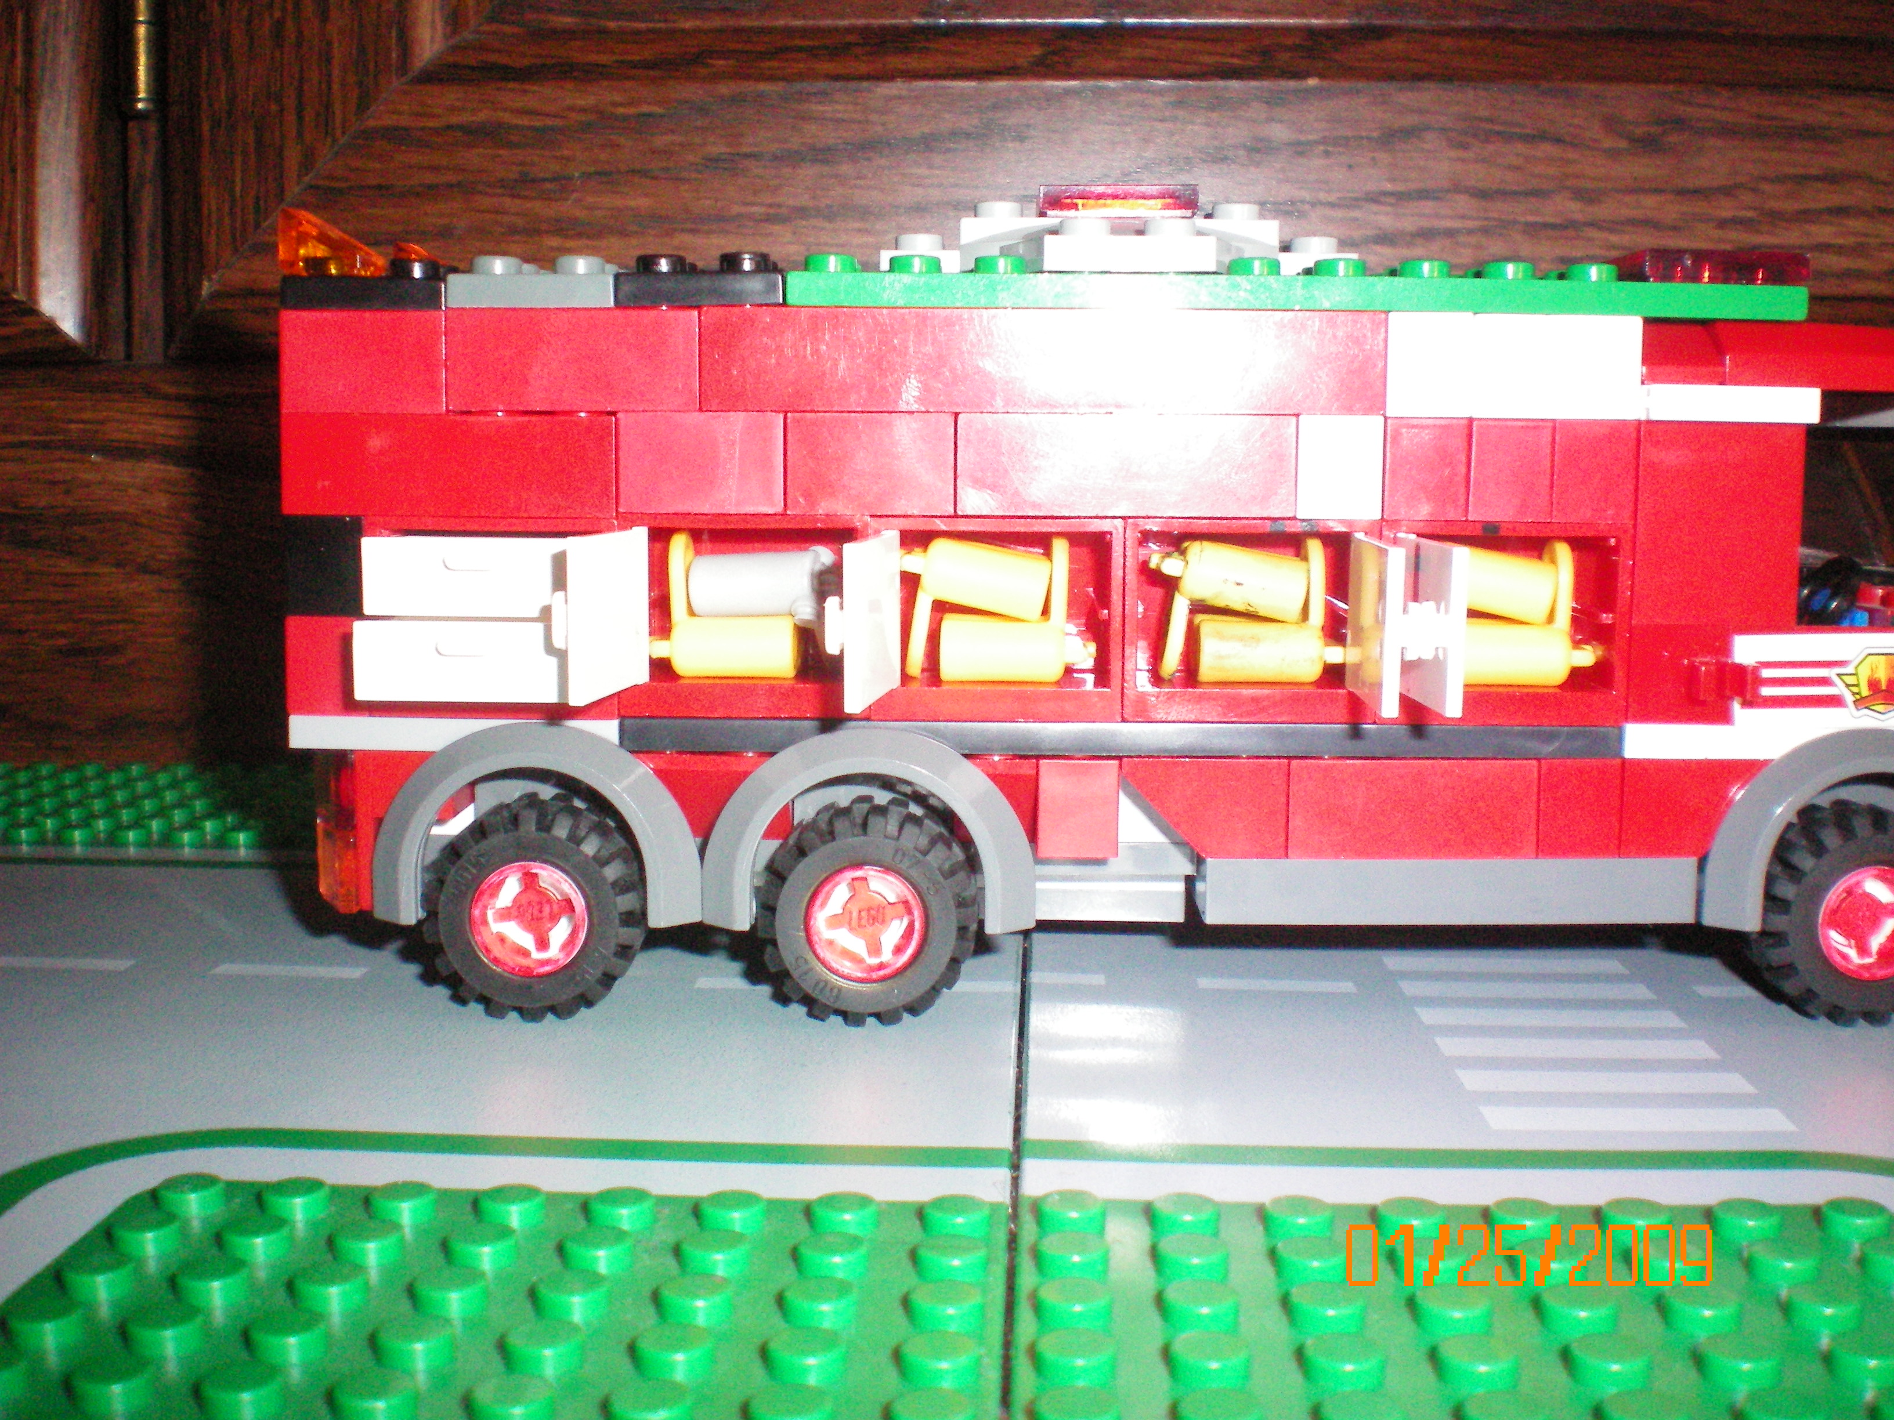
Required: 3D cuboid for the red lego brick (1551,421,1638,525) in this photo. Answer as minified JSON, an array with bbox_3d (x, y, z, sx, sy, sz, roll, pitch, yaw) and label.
[{"bbox_3d":[0.061,-0.023,0.198,0.008,0.010,0.008,0,7,1],"label":"red lego brick"}]

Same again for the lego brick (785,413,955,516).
[{"bbox_3d":[-0.007,-0.023,0.197,0.016,0.010,0.008,1,7,1],"label":"lego brick"}]

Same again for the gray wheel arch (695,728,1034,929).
[{"bbox_3d":[-0.007,0.010,0.205,0.032,0.019,0.019,0,7,1],"label":"gray wheel arch"}]

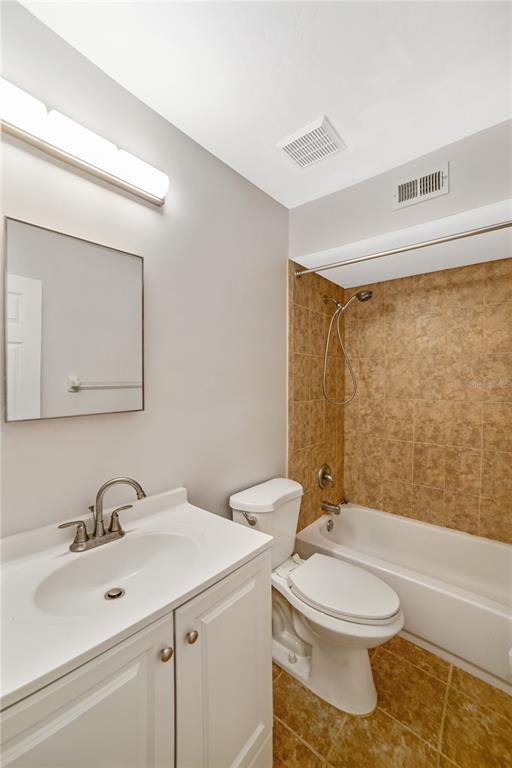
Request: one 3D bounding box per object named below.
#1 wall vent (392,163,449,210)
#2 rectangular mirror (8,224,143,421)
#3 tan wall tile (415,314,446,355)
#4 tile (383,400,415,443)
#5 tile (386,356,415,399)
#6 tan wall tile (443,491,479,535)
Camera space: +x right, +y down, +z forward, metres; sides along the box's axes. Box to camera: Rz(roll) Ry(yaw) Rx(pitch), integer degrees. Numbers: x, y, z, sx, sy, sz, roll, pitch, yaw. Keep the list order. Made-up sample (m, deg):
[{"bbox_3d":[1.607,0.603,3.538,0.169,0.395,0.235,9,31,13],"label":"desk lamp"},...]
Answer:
[{"bbox_3d":[0.772,-0.938,1.416,0.247,0.146,0.018,1,1,41],"label":"wall vent"},{"bbox_3d":[-0.570,-0.187,0.995,0.022,0.586,0.413,1,1,41],"label":"rectangular mirror"},{"bbox_3d":[1.253,-0.350,2.140,0.205,0.307,0.010,1,1,41],"label":"tan wall tile"},{"bbox_3d":[1.069,0.268,2.240,0.200,0.306,0.010,0,0,37],"label":"tile"},{"bbox_3d":[1.071,-0.042,2.236,0.200,0.306,0.010,0,0,37],"label":"tile"},{"bbox_3d":[1.387,0.859,2.004,0.200,0.250,0.010,0,0,37],"label":"tan wall tile"}]

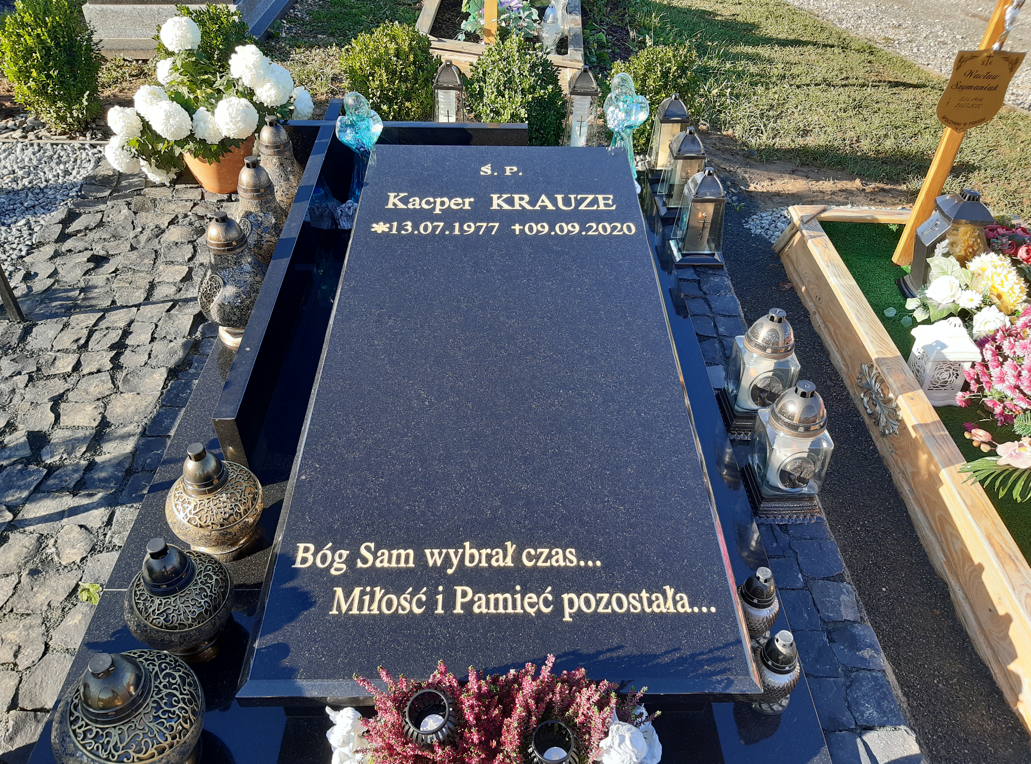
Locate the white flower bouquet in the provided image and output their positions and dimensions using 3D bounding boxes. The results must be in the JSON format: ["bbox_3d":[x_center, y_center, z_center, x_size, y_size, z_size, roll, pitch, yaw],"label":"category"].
[{"bbox_3d":[-1.098,-0.965,2.753,0.690,0.560,0.600,-1,39,0],"label":"white flower bouquet"}]

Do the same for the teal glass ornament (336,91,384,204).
[{"bbox_3d":[-0.538,-0.847,2.789,0.171,0.390,0.115,0,40,-1],"label":"teal glass ornament"}]

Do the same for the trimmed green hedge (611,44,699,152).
[{"bbox_3d":[0.549,-1.235,3.311,0.371,0.402,0.358,0,40,-1],"label":"trimmed green hedge"}]

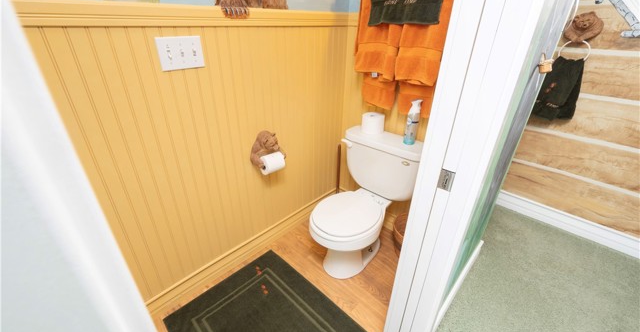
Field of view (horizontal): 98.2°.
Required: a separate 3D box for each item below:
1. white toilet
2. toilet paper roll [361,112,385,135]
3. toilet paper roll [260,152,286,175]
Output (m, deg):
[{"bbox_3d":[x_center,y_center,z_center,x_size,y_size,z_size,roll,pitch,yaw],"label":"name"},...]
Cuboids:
[{"bbox_3d":[0.227,0.232,1.530,0.480,0.700,0.673,24,36,36],"label":"white toilet"},{"bbox_3d":[0.311,-0.245,1.595,0.122,0.102,0.122,1,28,-1],"label":"toilet paper roll"},{"bbox_3d":[-0.243,-0.013,1.455,0.102,0.102,0.112,24,36,36],"label":"toilet paper roll"}]

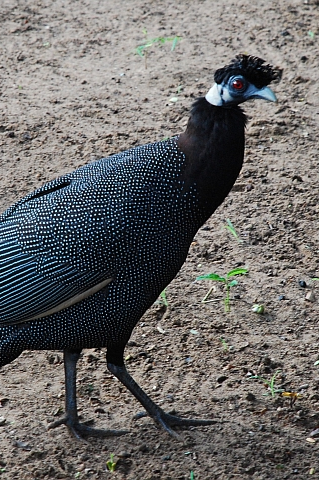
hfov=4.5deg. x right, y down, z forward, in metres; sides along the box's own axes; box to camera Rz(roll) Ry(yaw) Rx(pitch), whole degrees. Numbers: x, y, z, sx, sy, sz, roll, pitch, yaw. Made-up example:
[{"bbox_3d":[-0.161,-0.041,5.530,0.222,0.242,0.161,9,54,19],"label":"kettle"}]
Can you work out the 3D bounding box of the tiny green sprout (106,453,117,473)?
[{"bbox_3d":[-0.054,0.251,4.538,0.013,0.022,0.012,0,23,0],"label":"tiny green sprout"}]

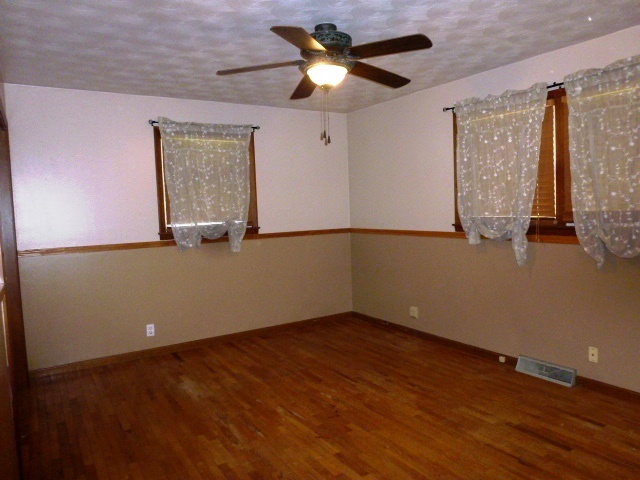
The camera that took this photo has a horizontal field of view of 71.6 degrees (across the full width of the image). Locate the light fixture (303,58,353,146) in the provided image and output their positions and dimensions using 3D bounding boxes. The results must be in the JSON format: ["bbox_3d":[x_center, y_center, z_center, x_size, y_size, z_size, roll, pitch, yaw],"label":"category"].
[{"bbox_3d":[0.052,-0.814,2.690,0.280,0.460,0.280,-2,4,0],"label":"light fixture"}]

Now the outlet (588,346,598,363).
[{"bbox_3d":[1.922,0.812,3.119,0.008,0.112,0.067,-5,5,-33],"label":"outlet"}]

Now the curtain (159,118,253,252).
[{"bbox_3d":[-1.062,-0.509,4.357,0.930,1.270,0.100,-5,5,-33],"label":"curtain"}]

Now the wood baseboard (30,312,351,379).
[{"bbox_3d":[-0.997,1.021,4.564,3.350,0.087,0.020,-5,5,-33],"label":"wood baseboard"}]

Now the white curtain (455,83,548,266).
[{"bbox_3d":[1.431,-0.479,3.574,0.100,1.350,0.840,-5,5,-33],"label":"white curtain"}]

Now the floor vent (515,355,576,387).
[{"bbox_3d":[1.719,1.002,3.402,0.066,0.116,0.440,-5,5,-33],"label":"floor vent"}]

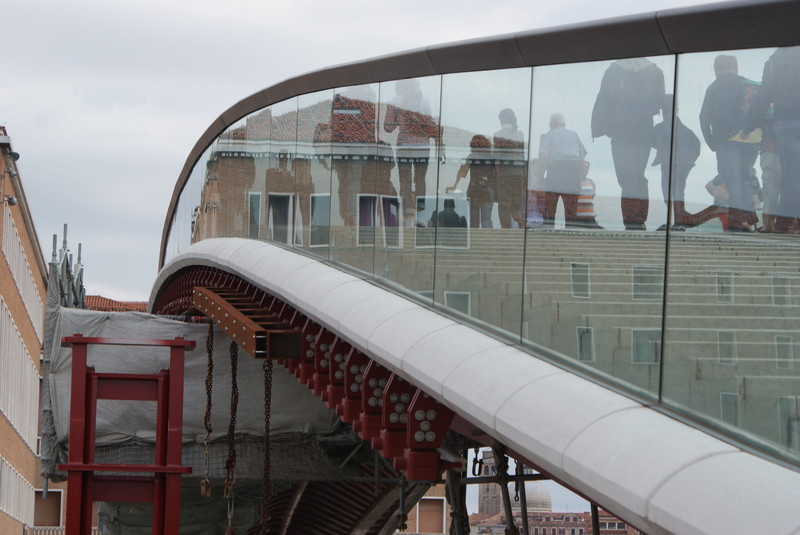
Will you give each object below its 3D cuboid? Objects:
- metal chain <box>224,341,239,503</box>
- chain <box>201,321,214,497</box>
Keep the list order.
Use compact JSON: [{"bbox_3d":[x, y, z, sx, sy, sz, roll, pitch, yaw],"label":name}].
[{"bbox_3d":[-1.151,1.052,15.950,0.075,1.110,0.070,1,-8,-4],"label":"metal chain"},{"bbox_3d":[-1.475,1.081,17.900,0.078,1.350,0.070,1,-8,-5],"label":"chain"}]

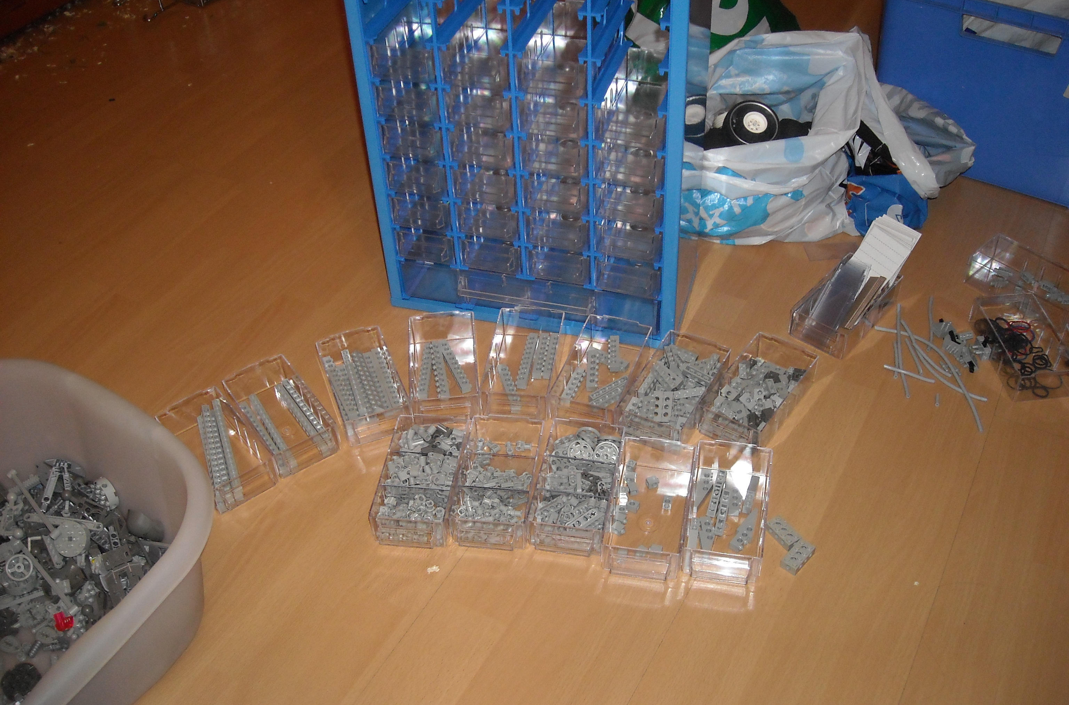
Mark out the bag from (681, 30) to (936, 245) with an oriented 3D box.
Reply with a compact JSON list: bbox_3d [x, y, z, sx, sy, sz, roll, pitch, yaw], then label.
[{"bbox_3d":[0.298,-0.264,1.290,0.286,0.179,0.179,-3,41,0],"label":"bag"}]

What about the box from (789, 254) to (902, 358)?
[{"bbox_3d":[0.334,-0.051,1.155,0.065,0.035,0.128,28,50,31],"label":"box"}]

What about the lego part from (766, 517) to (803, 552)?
[{"bbox_3d":[0.219,0.157,0.947,0.016,0.008,0.032,-24,45,-22],"label":"lego part"}]

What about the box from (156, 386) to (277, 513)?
[{"bbox_3d":[-0.310,0.095,1.054,0.067,0.034,0.130,-29,48,-25],"label":"box"}]

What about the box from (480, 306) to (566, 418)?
[{"bbox_3d":[-0.011,0.012,1.105,0.065,0.035,0.128,4,42,8],"label":"box"}]

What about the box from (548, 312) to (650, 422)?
[{"bbox_3d":[0.068,0.021,1.090,0.065,0.035,0.128,12,44,17],"label":"box"}]

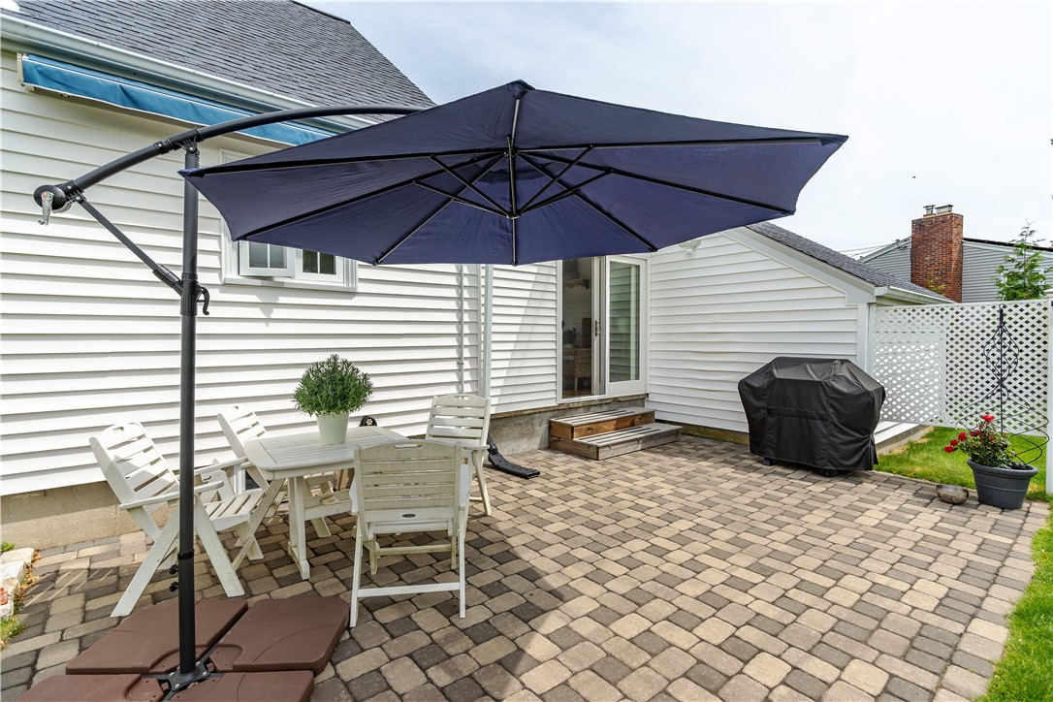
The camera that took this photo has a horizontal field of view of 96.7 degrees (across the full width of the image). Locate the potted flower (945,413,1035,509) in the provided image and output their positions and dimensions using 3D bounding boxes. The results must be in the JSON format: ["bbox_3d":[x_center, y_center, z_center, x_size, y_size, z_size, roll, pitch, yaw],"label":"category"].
[{"bbox_3d":[3.959,0.914,3.990,0.470,0.742,0.550,-2,3,-44],"label":"potted flower"}]

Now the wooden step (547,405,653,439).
[{"bbox_3d":[1.061,0.960,6.318,1.657,0.177,0.417,-2,2,-40],"label":"wooden step"}]

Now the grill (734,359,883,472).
[{"bbox_3d":[3.019,0.666,5.010,0.542,1.174,1.252,-2,2,-40],"label":"grill"}]

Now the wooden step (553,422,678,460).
[{"bbox_3d":[1.196,1.137,6.162,1.657,0.167,0.838,-2,2,-40],"label":"wooden step"}]

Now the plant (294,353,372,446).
[{"bbox_3d":[-1.285,0.321,3.098,0.475,0.567,0.475,-1,2,-23],"label":"plant"}]

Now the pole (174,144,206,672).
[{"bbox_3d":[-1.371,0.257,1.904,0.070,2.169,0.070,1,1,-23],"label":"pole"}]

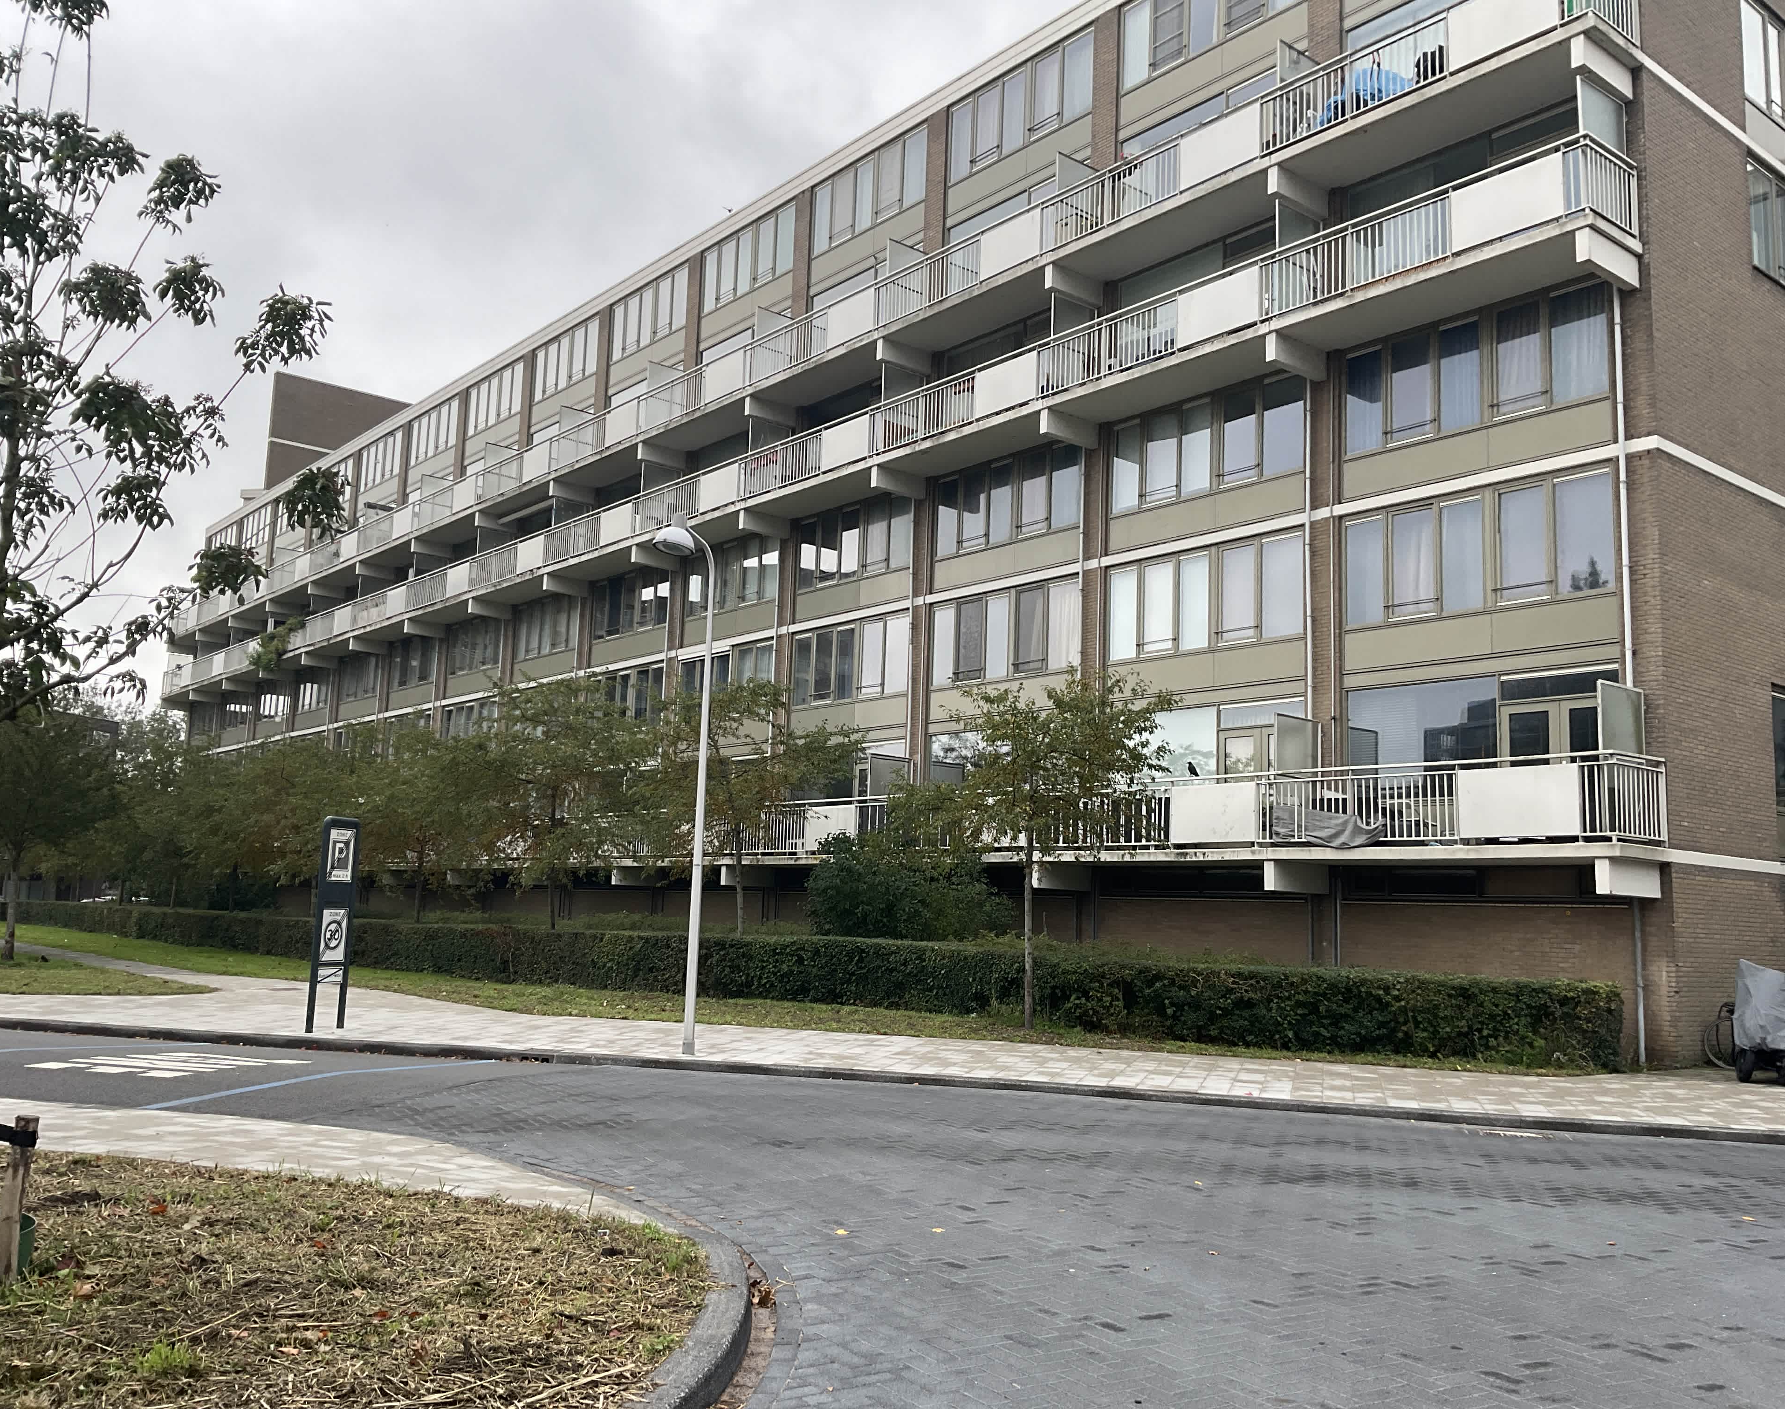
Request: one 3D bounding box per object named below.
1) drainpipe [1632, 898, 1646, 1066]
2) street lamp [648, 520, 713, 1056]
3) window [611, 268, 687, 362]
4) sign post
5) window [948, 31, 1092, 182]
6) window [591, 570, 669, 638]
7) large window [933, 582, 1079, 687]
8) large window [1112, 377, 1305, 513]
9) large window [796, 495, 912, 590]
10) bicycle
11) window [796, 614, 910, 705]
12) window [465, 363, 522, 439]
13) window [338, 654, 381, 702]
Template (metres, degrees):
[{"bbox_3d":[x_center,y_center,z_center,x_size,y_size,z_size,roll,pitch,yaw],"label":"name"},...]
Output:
[{"bbox_3d":[9.665,3.570,20.319,0.090,2.179,0.090,8,-10,-38],"label":"drainpipe"},{"bbox_3d":[-2.370,0.918,17.480,0.470,5.880,1.050,-3,-9,29],"label":"street lamp"},{"bbox_3d":[-7.034,-11.169,45.252,0.150,1.760,4.300,8,-10,-38],"label":"window"},{"bbox_3d":[-6.341,2.485,17.891,0.090,2.410,0.520,-1,-9,24],"label":"sign post"},{"bbox_3d":[2.623,-12.248,32.575,0.150,1.710,4.260,9,-10,-38],"label":"window"},{"bbox_3d":[-7.119,-2.745,42.689,0.150,1.670,4.090,8,-10,-38],"label":"window"},{"bbox_3d":[2.169,-1.385,30.850,0.150,1.700,4.160,8,-10,-38],"label":"large window"},{"bbox_3d":[5.407,-4.505,27.379,0.150,1.670,4.270,8,-10,-38],"label":"large window"},{"bbox_3d":[-0.888,-3.621,35.073,0.150,1.670,4.150,8,-10,-38],"label":"large window"},{"bbox_3d":[11.096,4.045,19.690,1.780,1.060,0.550,-1,-9,20],"label":"bicycle"},{"bbox_3d":[-0.969,-0.945,34.686,0.150,1.700,4.170,8,-10,-38],"label":"window"},{"bbox_3d":[-13.202,-10.078,52.324,0.150,1.710,4.260,9,-10,-38],"label":"window"},{"bbox_3d":[-20.255,-1.086,60.208,0.150,1.760,4.300,8,-10,-38],"label":"window"}]

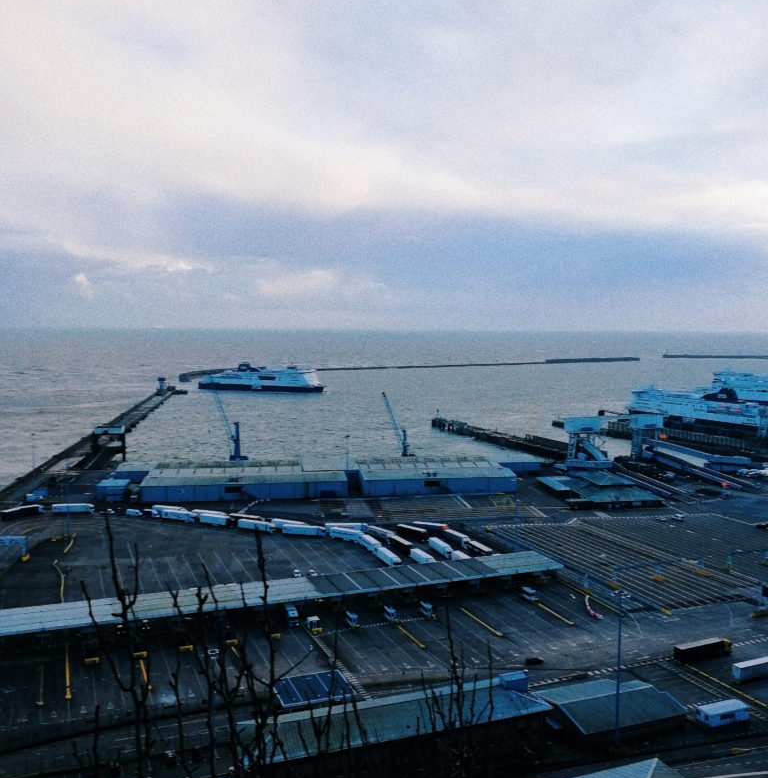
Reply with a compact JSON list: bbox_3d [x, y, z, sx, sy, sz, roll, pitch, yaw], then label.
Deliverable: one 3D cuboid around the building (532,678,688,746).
[{"bbox_3d":[47.440,67.080,168.990,24.730,4.720,19.170,-1,5,-21],"label":"building"}]

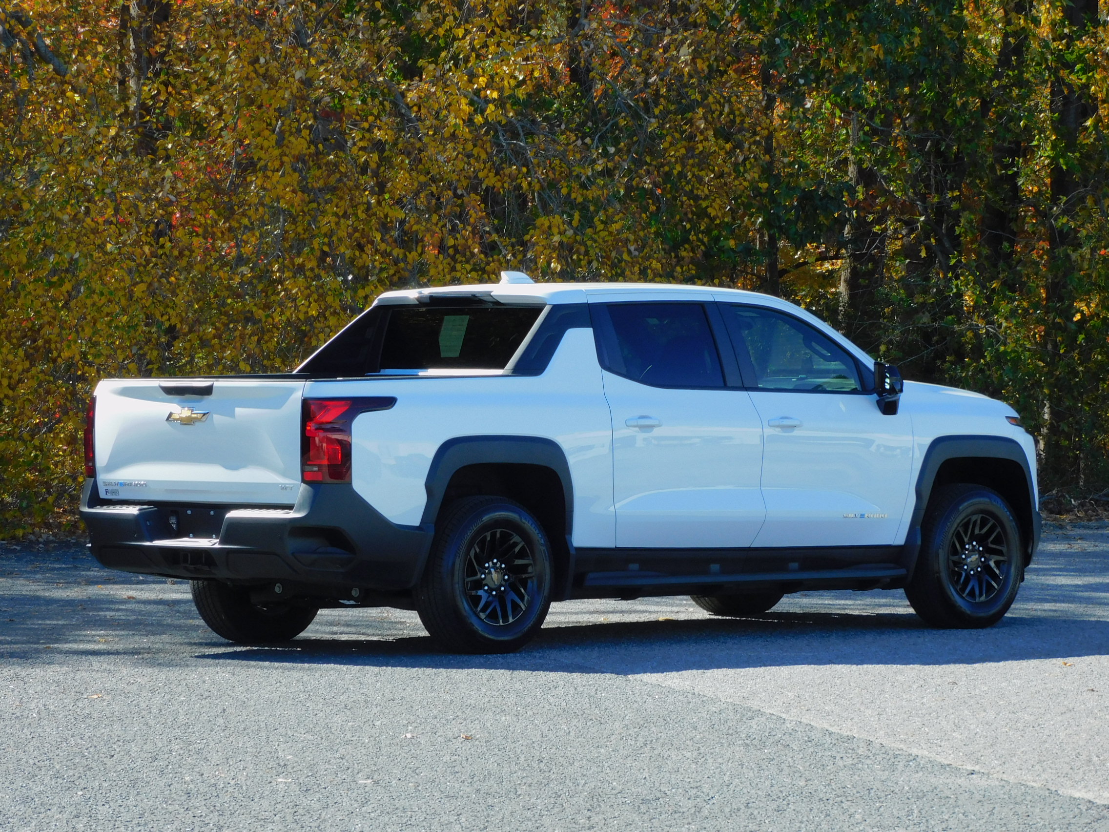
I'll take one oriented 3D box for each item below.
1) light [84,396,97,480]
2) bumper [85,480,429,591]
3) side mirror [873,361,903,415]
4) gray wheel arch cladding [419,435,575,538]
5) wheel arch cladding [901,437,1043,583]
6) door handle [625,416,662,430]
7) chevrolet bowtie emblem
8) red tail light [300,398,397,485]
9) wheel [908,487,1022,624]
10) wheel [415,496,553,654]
[{"bbox_3d":[-2.304,0.110,28.652,0.465,0.431,0.195,-1,1,-44],"label":"light"},{"bbox_3d":[-1.610,0.601,28.057,0.795,0.560,2.080,-1,1,-44],"label":"bumper"},{"bbox_3d":[1.825,-0.150,29.818,0.165,0.295,0.200,-1,1,-44],"label":"side mirror"},{"bbox_3d":[-0.315,0.373,27.917,1.095,0.550,0.110,-1,1,-44],"label":"gray wheel arch cladding"},{"bbox_3d":[2.314,0.513,30.476,1.170,0.813,0.130,-1,1,-44],"label":"wheel arch cladding"},{"bbox_3d":[0.468,0.034,28.652,0.260,0.068,0.060,-1,1,-44],"label":"door handle"},{"bbox_3d":[-1.868,0.001,27.803,0.032,0.091,0.330,-1,1,-44],"label":"chevrolet bowtie emblem"},{"bbox_3d":[-1.035,0.119,27.341,0.465,0.431,0.195,-1,1,-44],"label":"red tail light"},{"bbox_3d":[2.301,0.781,30.615,0.820,0.815,0.265,-1,1,-44],"label":"wheel"},{"bbox_3d":[-0.358,0.815,28.042,0.820,0.815,0.265,-1,1,-44],"label":"wheel"}]

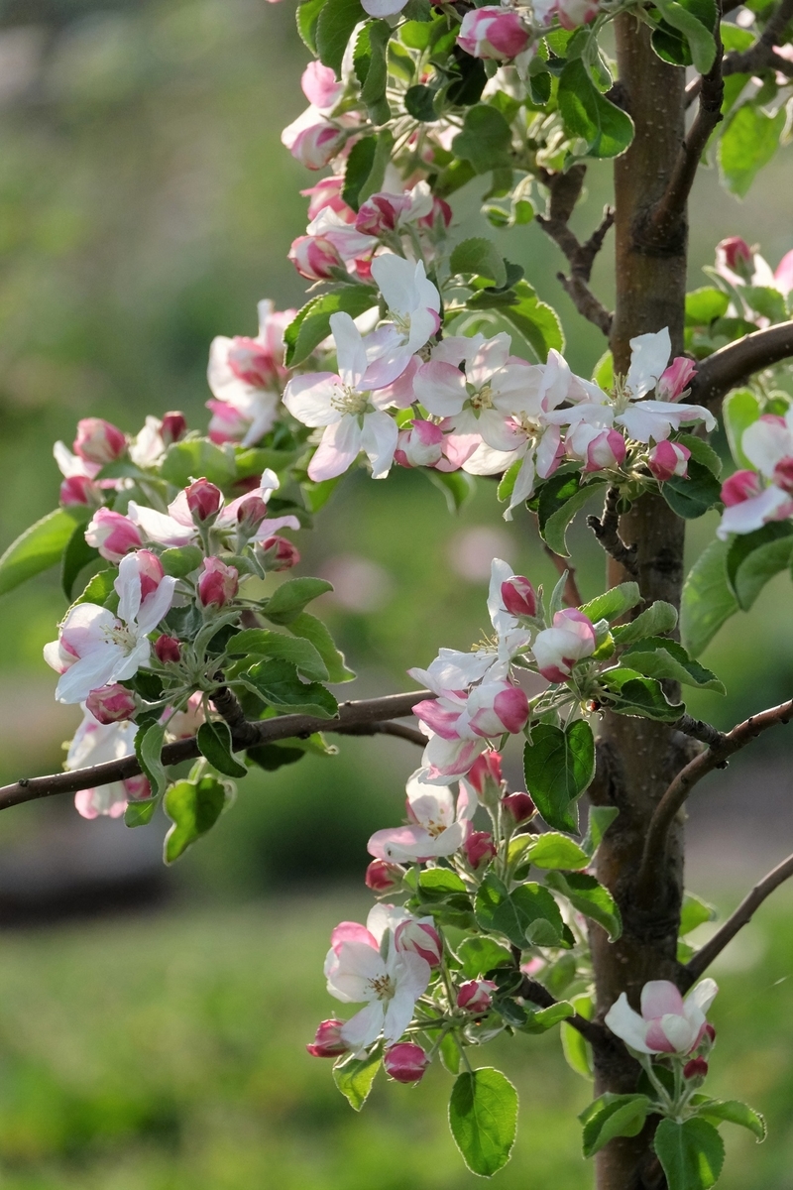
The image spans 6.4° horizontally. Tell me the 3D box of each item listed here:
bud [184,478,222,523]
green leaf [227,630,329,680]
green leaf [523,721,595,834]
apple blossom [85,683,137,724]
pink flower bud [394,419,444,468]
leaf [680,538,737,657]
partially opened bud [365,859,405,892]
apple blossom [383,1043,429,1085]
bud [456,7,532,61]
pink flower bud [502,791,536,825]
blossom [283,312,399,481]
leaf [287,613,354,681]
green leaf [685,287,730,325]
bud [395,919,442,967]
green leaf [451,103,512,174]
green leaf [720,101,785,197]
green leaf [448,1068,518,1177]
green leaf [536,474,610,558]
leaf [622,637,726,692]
[{"bbox_3d":[-0.059,-0.029,2.190,0.011,0.014,0.011,0,12,0],"label":"bud"},{"bbox_3d":[-0.035,0.017,2.080,0.032,0.007,0.016,16,35,6],"label":"green leaf"},{"bbox_3d":[0.053,0.059,2.330,0.022,0.036,0.009,-5,0,9],"label":"green leaf"},{"bbox_3d":[-0.087,0.033,2.190,0.016,0.013,0.013,0,0,-27],"label":"apple blossom"},{"bbox_3d":[0.007,-0.046,2.190,0.015,0.013,0.013,-27,0,-24],"label":"pink flower bud"},{"bbox_3d":[0.100,0.001,2.260,0.019,0.039,0.013,24,0,0],"label":"leaf"},{"bbox_3d":[-0.003,0.093,2.350,0.014,0.011,0.011,13,0,-15],"label":"partially opened bud"},{"bbox_3d":[0.003,0.157,2.390,0.015,0.014,0.014,-22,-17,-34],"label":"apple blossom"},{"bbox_3d":[0.029,-0.165,2.100,0.021,0.015,0.015,3,0,-15],"label":"bud"},{"bbox_3d":[0.042,0.072,2.420,0.011,0.012,0.011,24,6,0],"label":"pink flower bud"},{"bbox_3d":[-0.017,-0.060,2.180,0.038,0.052,0.021,4,8,27],"label":"blossom"},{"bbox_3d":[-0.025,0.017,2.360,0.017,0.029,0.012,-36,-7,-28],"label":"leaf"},{"bbox_3d":[0.097,-0.092,2.270,0.019,0.013,0.013,1,5,0],"label":"green leaf"},{"bbox_3d":[0.007,0.106,2.180,0.013,0.015,0.013,-32,18,0],"label":"bud"},{"bbox_3d":[0.029,-0.157,2.450,0.020,0.026,0.008,-5,-24,-2],"label":"green leaf"},{"bbox_3d":[0.124,-0.155,2.500,0.022,0.034,0.010,6,0,6],"label":"green leaf"},{"bbox_3d":[0.027,0.162,2.190,0.021,0.034,0.007,-10,6,-6],"label":"green leaf"},{"bbox_3d":[0.060,-0.027,2.420,0.013,0.028,0.018,28,0,-33],"label":"green leaf"},{"bbox_3d":[0.082,0.021,2.100,0.032,0.008,0.014,20,18,6],"label":"leaf"}]

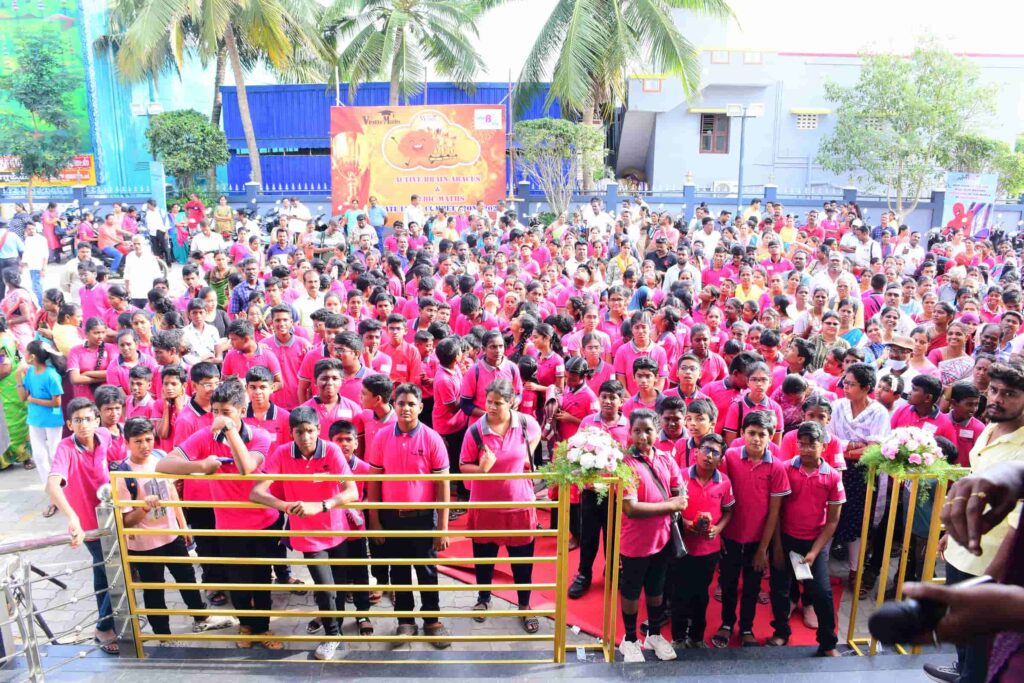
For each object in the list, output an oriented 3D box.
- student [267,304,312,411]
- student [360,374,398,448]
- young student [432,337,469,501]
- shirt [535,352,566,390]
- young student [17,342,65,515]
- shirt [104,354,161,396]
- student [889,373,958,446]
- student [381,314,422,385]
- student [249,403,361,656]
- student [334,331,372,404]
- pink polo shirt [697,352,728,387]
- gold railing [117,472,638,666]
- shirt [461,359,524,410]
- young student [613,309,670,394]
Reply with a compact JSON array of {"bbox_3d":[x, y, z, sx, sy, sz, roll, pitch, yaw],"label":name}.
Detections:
[{"bbox_3d":[-1.593,0.559,5.527,0.470,1.670,0.300,-3,14,-12],"label":"student"},{"bbox_3d":[-0.768,0.891,4.619,0.420,1.440,0.280,7,15,27],"label":"student"},{"bbox_3d":[-0.486,0.657,6.066,0.310,1.450,0.370,-10,18,-36],"label":"young student"},{"bbox_3d":[0.301,0.338,6.165,0.380,0.550,0.240,6,15,23],"label":"shirt"},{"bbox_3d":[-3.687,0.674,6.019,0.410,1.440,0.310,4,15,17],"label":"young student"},{"bbox_3d":[-2.914,0.398,5.929,0.400,0.600,0.260,-1,14,-6],"label":"shirt"},{"bbox_3d":[2.735,0.917,5.093,0.440,1.455,0.280,6,15,23],"label":"student"},{"bbox_3d":[-0.911,0.557,6.278,0.430,1.540,0.300,4,15,17],"label":"student"},{"bbox_3d":[-1.102,1.014,4.124,0.560,1.430,0.480,-2,13,-8],"label":"student"},{"bbox_3d":[-1.180,0.671,5.966,0.460,1.550,0.340,10,17,37],"label":"student"},{"bbox_3d":[1.392,0.335,5.700,0.450,0.600,0.260,0,14,0],"label":"pink polo shirt"},{"bbox_3d":[-0.767,1.203,4.165,2.640,1.090,0.180,0,14,0],"label":"gold railing"},{"bbox_3d":[-0.144,0.459,5.686,0.450,0.620,0.290,-1,14,-6],"label":"shirt"},{"bbox_3d":[1.032,0.555,6.167,0.450,1.640,0.280,1,14,6],"label":"young student"}]

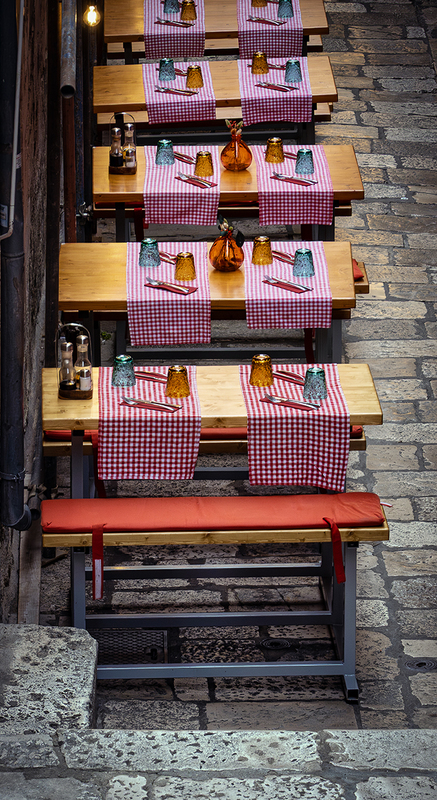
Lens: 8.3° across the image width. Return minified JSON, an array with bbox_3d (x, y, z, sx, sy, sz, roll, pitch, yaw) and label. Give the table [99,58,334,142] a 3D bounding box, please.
[{"bbox_3d":[-0.023,-1.119,14.657,1.160,0.916,0.708,-1,21,-2],"label":"table"}]

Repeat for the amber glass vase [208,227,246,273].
[{"bbox_3d":[0.030,-0.594,11.744,0.136,0.170,0.136,0,21,0],"label":"amber glass vase"}]

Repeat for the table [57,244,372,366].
[{"bbox_3d":[-0.047,-0.069,11.892,1.131,0.916,0.708,0,21,-1],"label":"table"}]

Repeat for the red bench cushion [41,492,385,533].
[{"bbox_3d":[-0.018,0.376,10.151,1.147,0.033,0.220,0,21,-1],"label":"red bench cushion"}]

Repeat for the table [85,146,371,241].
[{"bbox_3d":[0.033,-0.590,13.264,1.160,0.916,0.696,-1,21,-2],"label":"table"}]

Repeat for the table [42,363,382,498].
[{"bbox_3d":[-0.031,0.401,10.655,1.160,0.916,0.496,-1,21,-3],"label":"table"}]

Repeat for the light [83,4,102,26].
[{"bbox_3d":[-0.414,-1.256,9.800,0.057,0.073,0.057,0,21,0],"label":"light"}]

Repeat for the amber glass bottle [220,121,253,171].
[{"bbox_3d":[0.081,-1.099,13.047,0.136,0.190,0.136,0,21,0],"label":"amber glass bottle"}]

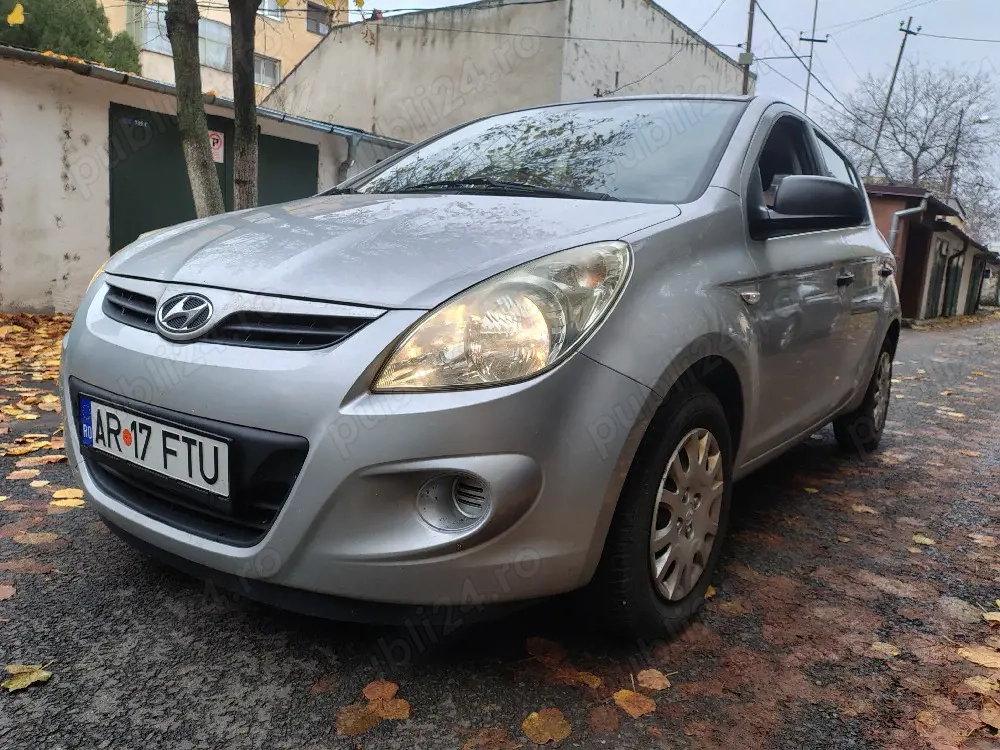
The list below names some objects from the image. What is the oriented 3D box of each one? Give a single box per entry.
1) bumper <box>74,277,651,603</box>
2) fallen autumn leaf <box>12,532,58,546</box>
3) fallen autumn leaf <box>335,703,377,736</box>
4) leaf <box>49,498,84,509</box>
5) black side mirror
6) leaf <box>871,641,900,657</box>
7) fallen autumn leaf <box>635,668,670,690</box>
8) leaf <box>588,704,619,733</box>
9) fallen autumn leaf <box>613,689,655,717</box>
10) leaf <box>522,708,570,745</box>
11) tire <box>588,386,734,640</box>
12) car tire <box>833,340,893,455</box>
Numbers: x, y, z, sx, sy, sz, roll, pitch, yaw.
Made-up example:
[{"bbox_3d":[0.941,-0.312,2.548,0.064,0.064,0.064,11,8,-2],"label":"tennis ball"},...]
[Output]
[{"bbox_3d":[-0.531,0.118,1.767,1.690,0.600,0.640,8,10,36],"label":"bumper"},{"bbox_3d":[-1.431,0.504,2.228,0.127,0.008,0.082,1,8,-7],"label":"fallen autumn leaf"},{"bbox_3d":[-0.271,0.655,1.380,0.078,0.008,0.101,0,8,-14],"label":"fallen autumn leaf"},{"bbox_3d":[-1.532,0.454,2.561,0.122,0.008,0.074,4,9,19],"label":"leaf"},{"bbox_3d":[0.906,-0.478,2.110,0.245,0.180,0.220,8,10,36],"label":"black side mirror"},{"bbox_3d":[0.900,0.642,1.693,0.037,0.008,0.067,-3,9,-27],"label":"leaf"},{"bbox_3d":[0.335,0.649,1.539,0.062,0.008,0.073,9,11,42],"label":"fallen autumn leaf"},{"bbox_3d":[0.202,0.665,1.398,0.061,0.008,0.090,3,8,7],"label":"leaf"},{"bbox_3d":[0.272,0.659,1.455,0.062,0.008,0.089,-2,9,-25],"label":"fallen autumn leaf"},{"bbox_3d":[0.090,0.666,1.372,0.083,0.008,0.106,5,9,20],"label":"leaf"},{"bbox_3d":[0.393,0.318,1.777,0.188,0.600,0.600,8,10,36],"label":"tire"},{"bbox_3d":[1.913,0.075,3.778,0.188,0.600,0.600,8,10,36],"label":"car tire"}]

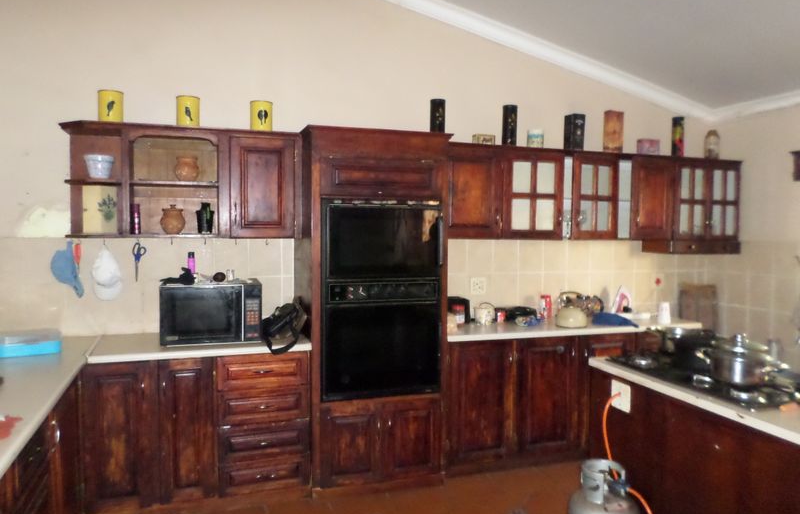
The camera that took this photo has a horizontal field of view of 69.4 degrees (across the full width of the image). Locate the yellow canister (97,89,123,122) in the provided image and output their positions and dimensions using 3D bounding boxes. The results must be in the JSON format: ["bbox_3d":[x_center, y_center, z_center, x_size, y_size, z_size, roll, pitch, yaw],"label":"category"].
[{"bbox_3d":[-1.553,-0.803,3.103,0.124,0.175,0.124,0,4,-19],"label":"yellow canister"}]

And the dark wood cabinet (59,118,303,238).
[{"bbox_3d":[-1.218,-0.409,3.304,1.262,0.604,0.343,0,1,-18],"label":"dark wood cabinet"}]

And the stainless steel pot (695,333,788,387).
[{"bbox_3d":[1.387,0.415,2.365,0.320,0.197,0.205,4,5,43],"label":"stainless steel pot"}]

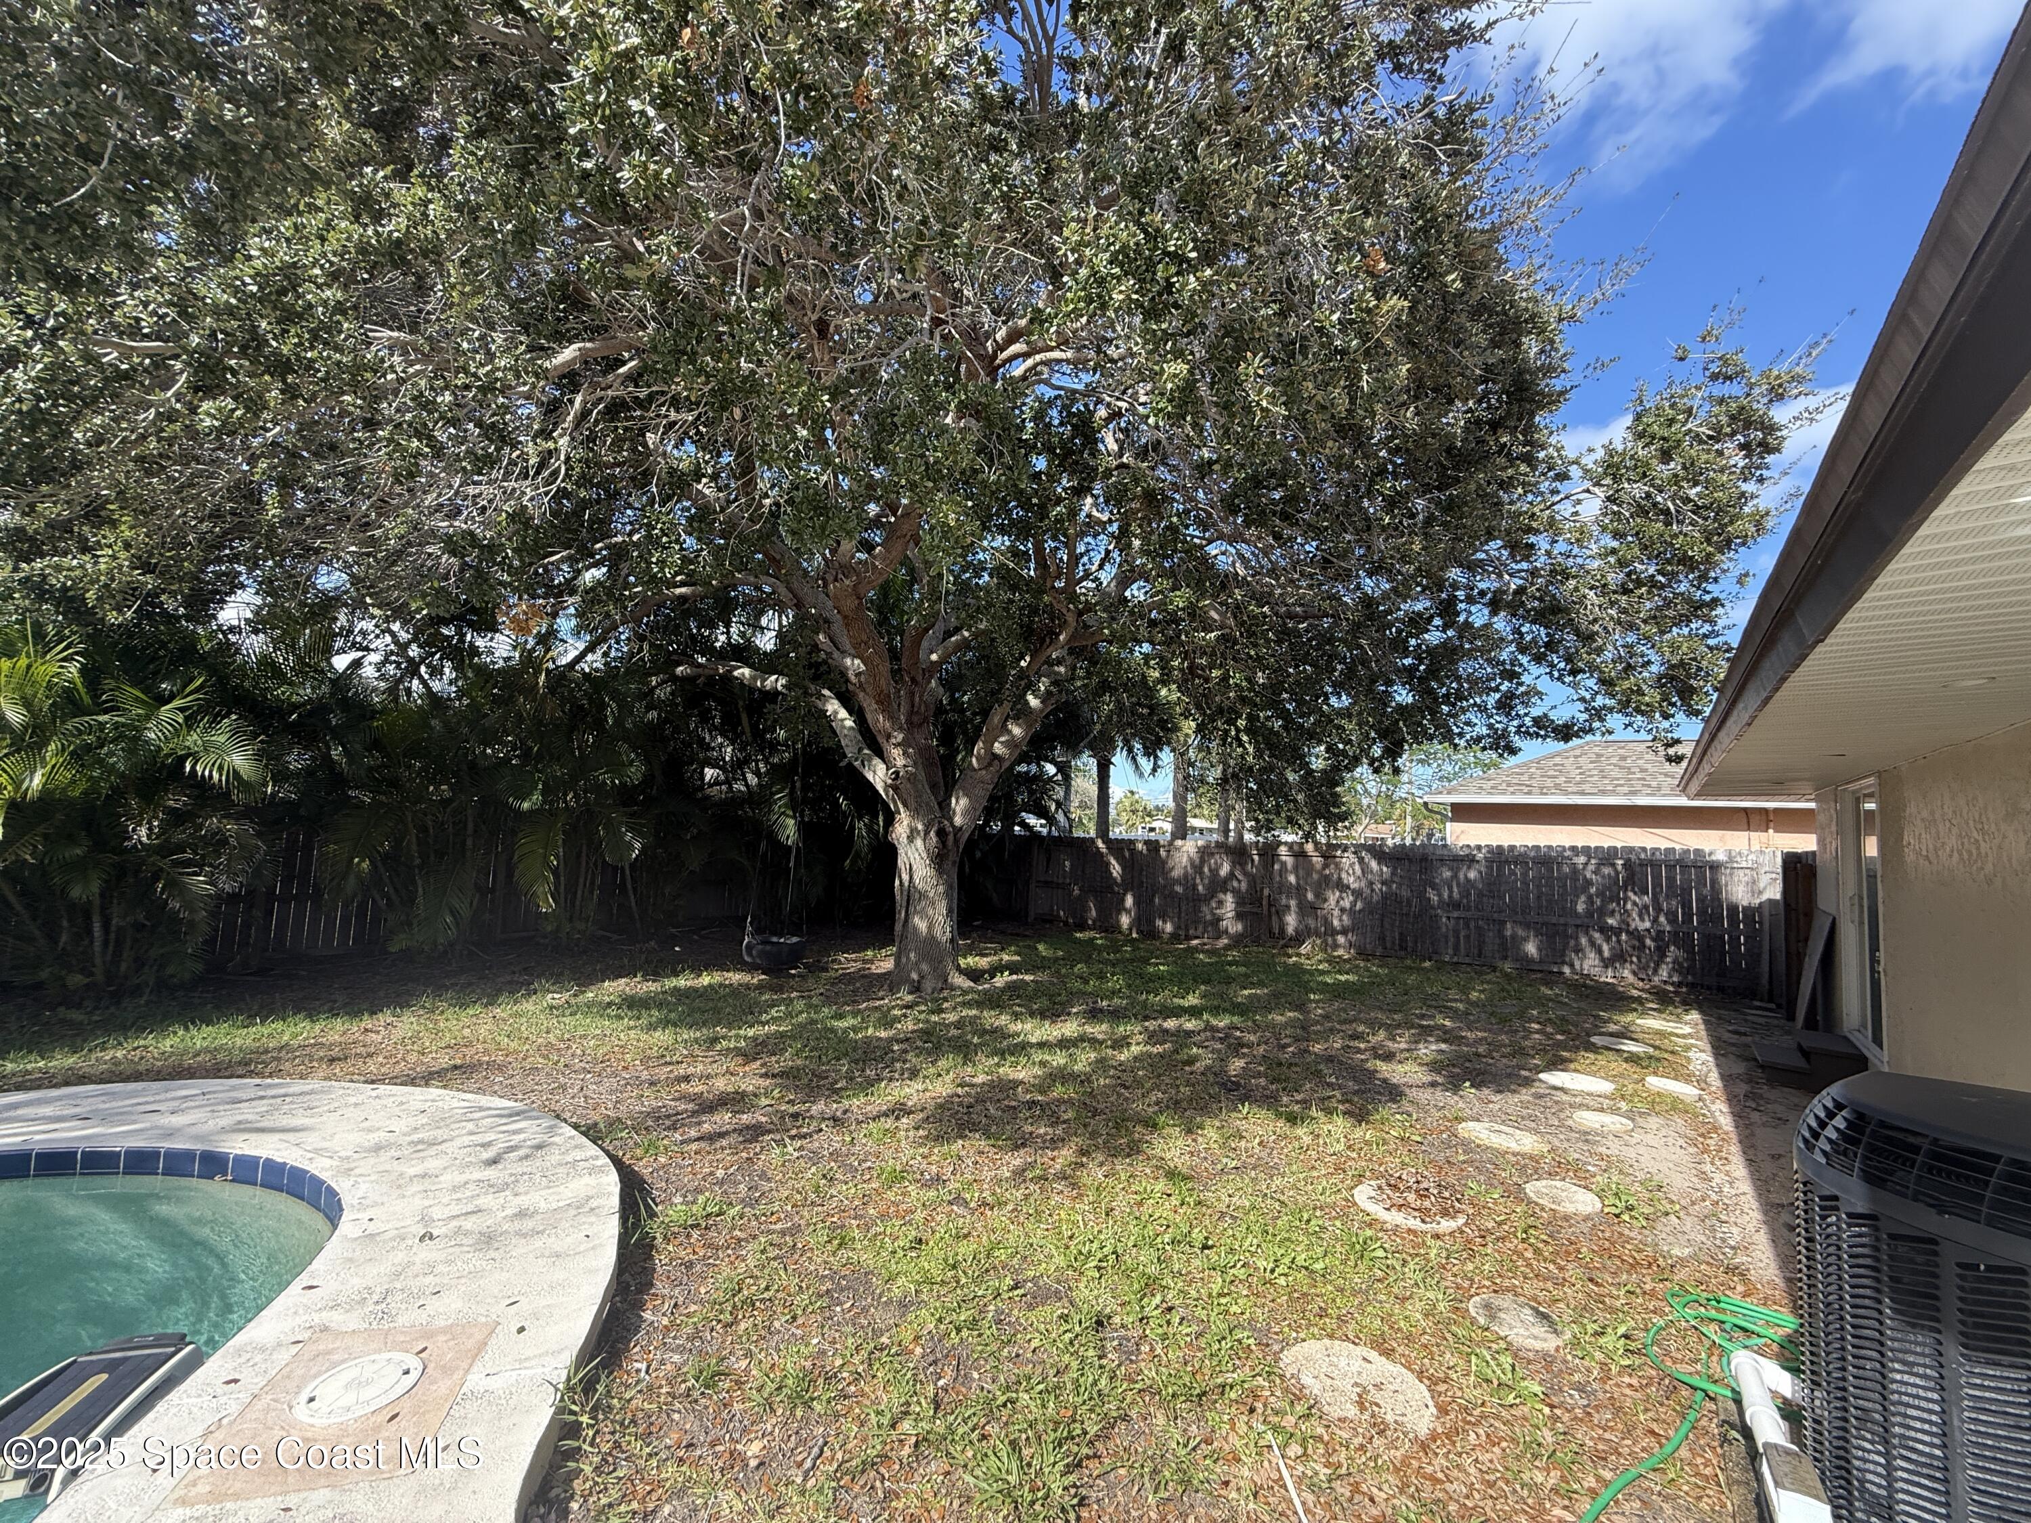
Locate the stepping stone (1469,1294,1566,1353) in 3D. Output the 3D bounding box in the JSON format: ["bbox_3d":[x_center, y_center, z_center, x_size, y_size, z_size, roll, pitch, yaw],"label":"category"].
[{"bbox_3d":[1.690,1.907,2.758,0.300,0.055,0.300,3,-4,0],"label":"stepping stone"}]

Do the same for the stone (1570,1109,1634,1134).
[{"bbox_3d":[3.462,2.152,4.838,0.315,0.055,0.315,3,-4,0],"label":"stone"}]

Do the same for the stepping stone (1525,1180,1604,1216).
[{"bbox_3d":[2.513,2.024,3.760,0.310,0.055,0.310,3,-4,0],"label":"stepping stone"}]

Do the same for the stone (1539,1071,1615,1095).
[{"bbox_3d":[3.862,2.234,5.653,0.440,0.055,0.440,3,-4,0],"label":"stone"}]

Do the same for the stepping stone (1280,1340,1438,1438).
[{"bbox_3d":[0.995,1.845,2.390,0.430,0.055,0.430,3,-4,0],"label":"stepping stone"}]

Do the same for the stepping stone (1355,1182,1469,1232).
[{"bbox_3d":[1.728,1.973,3.604,0.440,0.055,0.440,3,-4,0],"label":"stepping stone"}]

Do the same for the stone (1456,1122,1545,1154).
[{"bbox_3d":[2.668,2.088,4.504,0.430,0.055,0.430,3,-4,0],"label":"stone"}]

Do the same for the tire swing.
[{"bbox_3d":[-2.344,1.022,8.200,0.650,2.120,0.650,3,-4,0],"label":"tire swing"}]

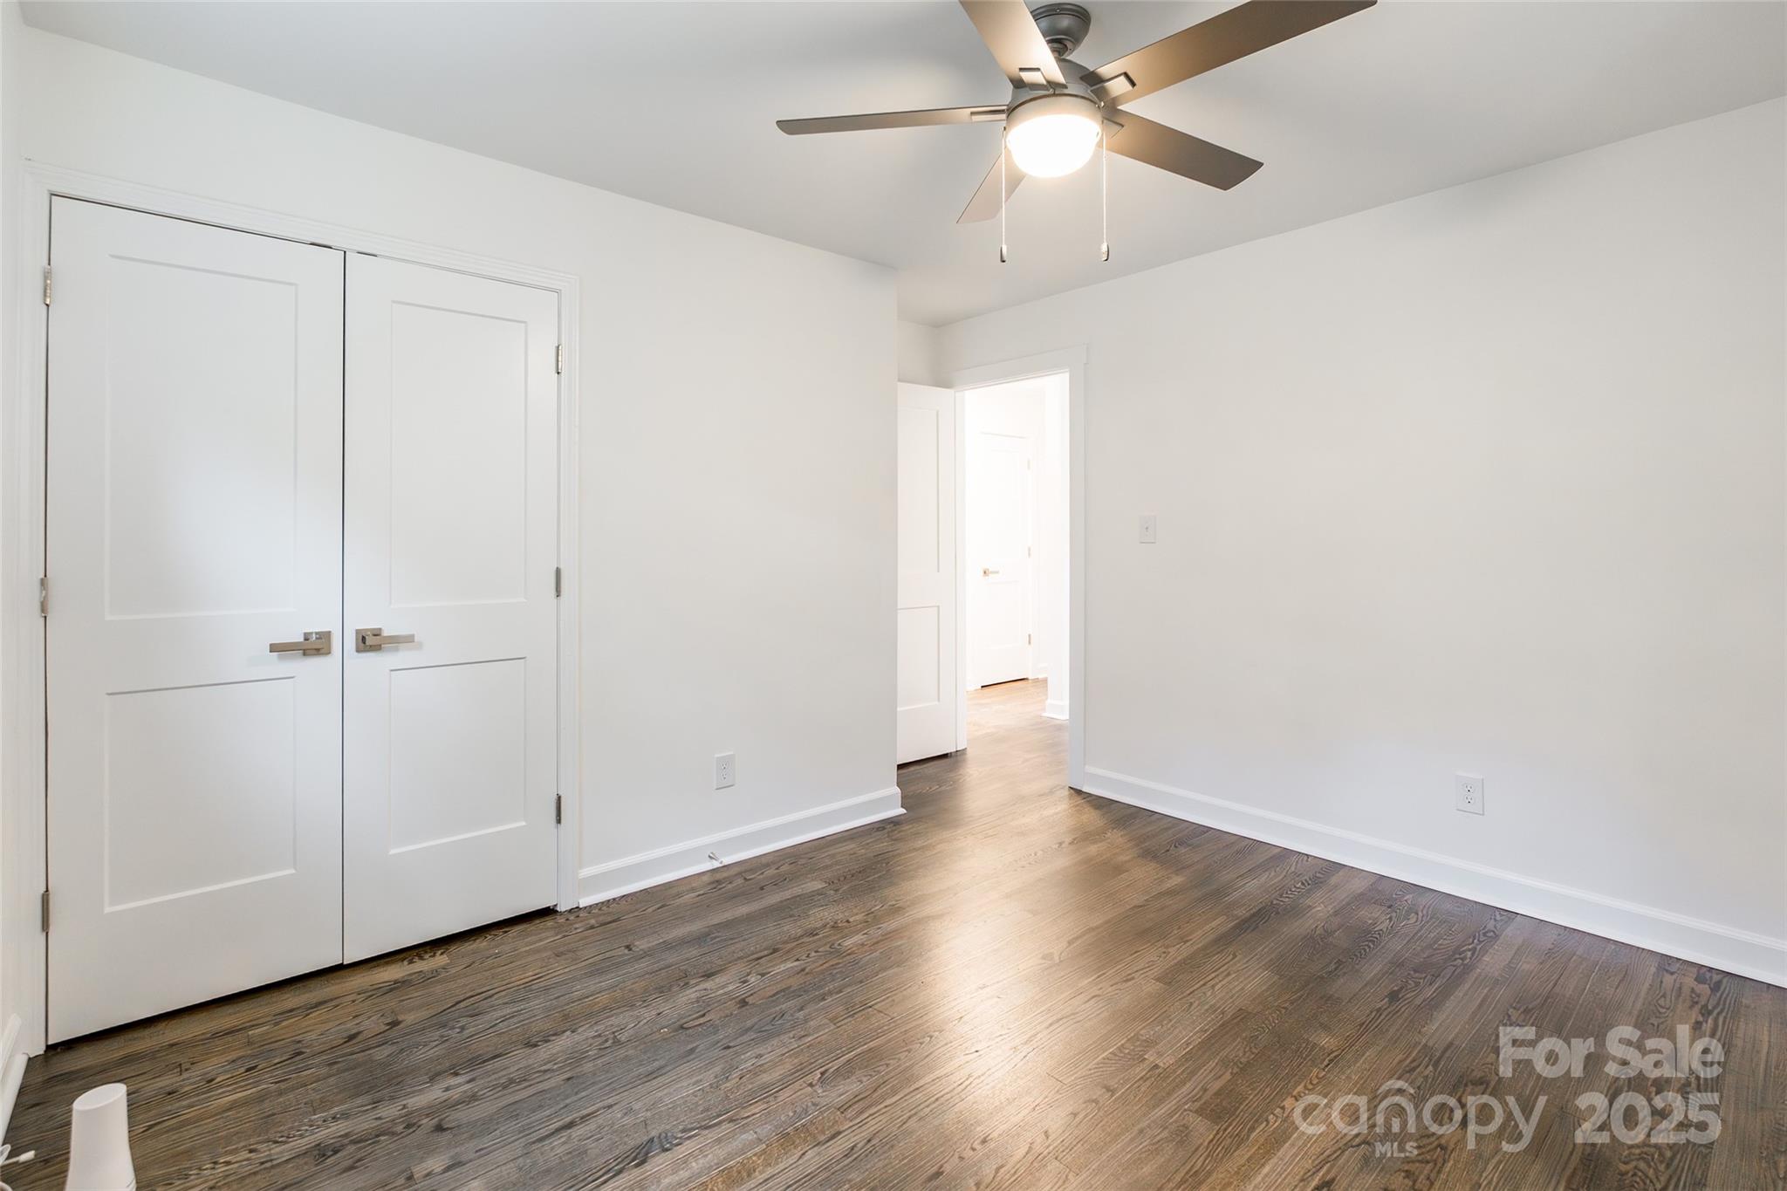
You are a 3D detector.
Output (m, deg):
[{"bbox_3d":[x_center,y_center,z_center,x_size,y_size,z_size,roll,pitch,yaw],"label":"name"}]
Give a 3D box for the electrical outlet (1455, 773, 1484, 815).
[{"bbox_3d":[2.007,0.695,2.765,0.012,0.126,0.083,-2,3,-42],"label":"electrical outlet"}]

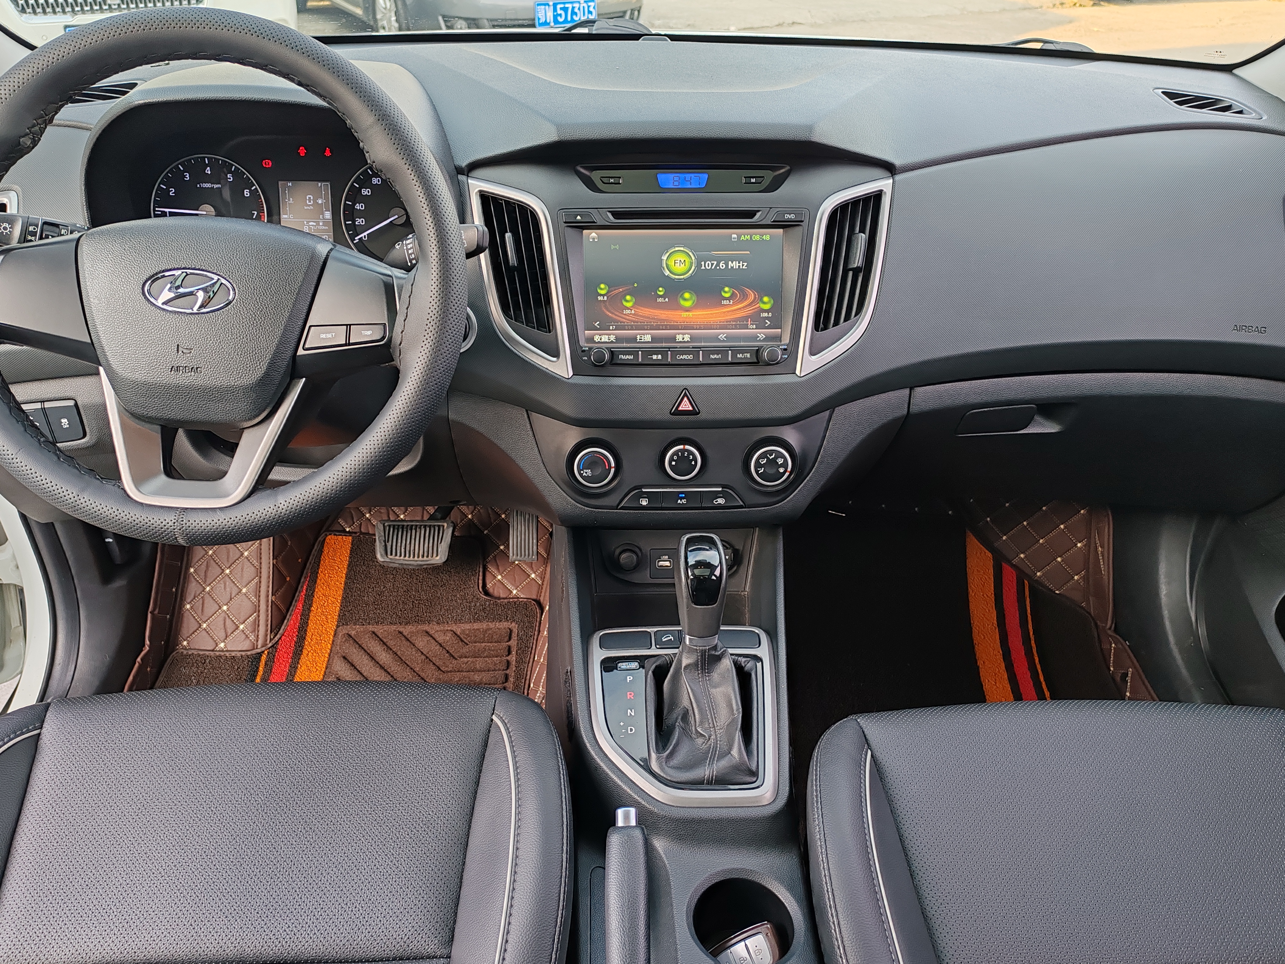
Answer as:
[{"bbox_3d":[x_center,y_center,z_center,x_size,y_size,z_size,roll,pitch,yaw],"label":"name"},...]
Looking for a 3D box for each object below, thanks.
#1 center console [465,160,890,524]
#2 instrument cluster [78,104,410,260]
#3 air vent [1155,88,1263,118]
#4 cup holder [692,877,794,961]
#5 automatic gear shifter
[{"bbox_3d":[0.033,-0.132,0.933,0.368,0.318,0.140,0,10,2],"label":"center console"},{"bbox_3d":[-0.324,-0.261,0.900,0.300,0.150,0.100,0,15,2],"label":"instrument cluster"},{"bbox_3d":[0.598,-0.399,1.060,0.108,0.022,0.042,19,53,17],"label":"air vent"},{"bbox_3d":[0.079,0.370,0.793,0.080,0.075,0.080,0,30,2],"label":"cup holder"},{"bbox_3d":[0.050,0.140,0.840,0.098,0.175,0.140,0,30,2],"label":"automatic gear shifter"}]

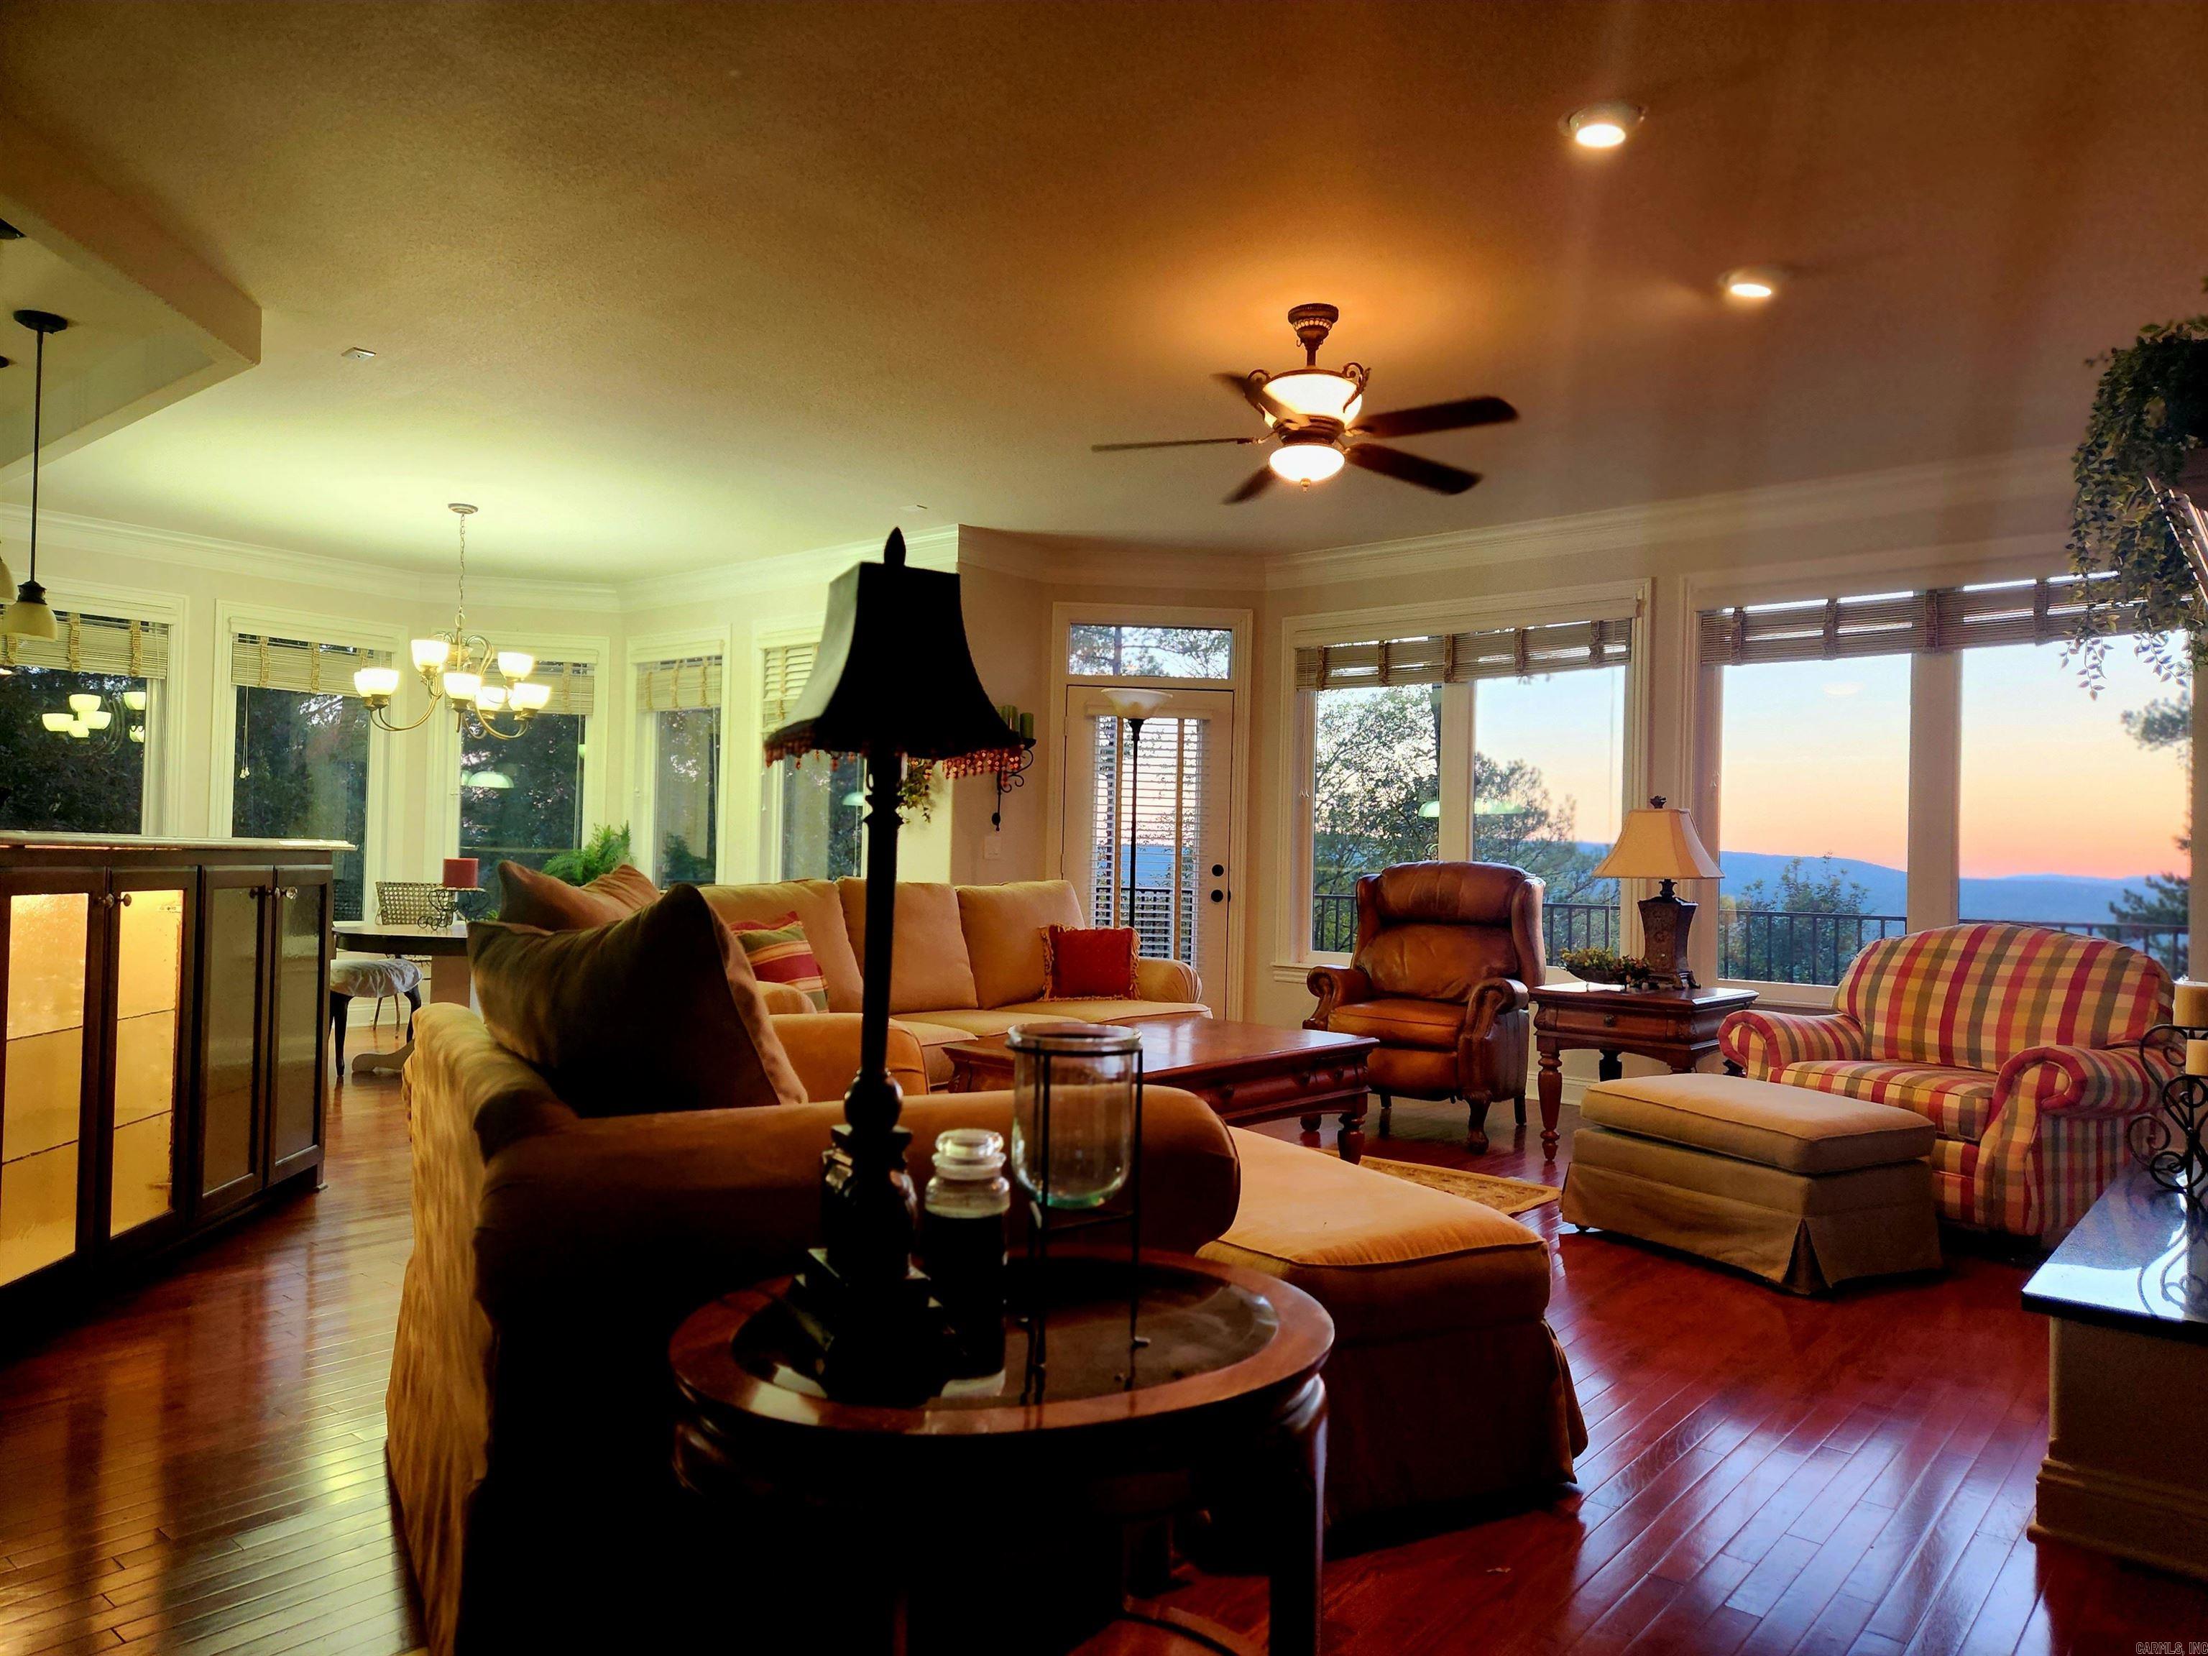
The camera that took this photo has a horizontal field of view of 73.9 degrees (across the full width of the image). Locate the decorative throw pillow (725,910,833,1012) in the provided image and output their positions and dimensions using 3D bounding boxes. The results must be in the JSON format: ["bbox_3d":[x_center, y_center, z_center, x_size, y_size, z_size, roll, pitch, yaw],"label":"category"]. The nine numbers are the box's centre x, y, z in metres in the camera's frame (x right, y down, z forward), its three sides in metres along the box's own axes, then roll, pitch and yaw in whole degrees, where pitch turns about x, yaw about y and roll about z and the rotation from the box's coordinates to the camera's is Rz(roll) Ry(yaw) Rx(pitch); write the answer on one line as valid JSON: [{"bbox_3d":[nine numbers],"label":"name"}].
[{"bbox_3d":[-1.192,0.501,5.144,0.150,0.450,0.450,-22,-17,38],"label":"decorative throw pillow"}]

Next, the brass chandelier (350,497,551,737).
[{"bbox_3d":[-3.089,-0.987,6.971,0.900,1.070,0.900,1,-1,0],"label":"brass chandelier"}]

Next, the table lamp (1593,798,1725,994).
[{"bbox_3d":[2.297,0.267,6.046,0.440,0.770,0.310,0,-1,41],"label":"table lamp"}]

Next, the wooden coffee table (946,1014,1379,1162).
[{"bbox_3d":[0.247,1.054,5.569,0.885,0.464,1.480,1,-1,44],"label":"wooden coffee table"}]

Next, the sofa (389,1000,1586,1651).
[{"bbox_3d":[-0.355,0.814,2.984,1.940,0.850,1.500,2,-1,-27],"label":"sofa"}]

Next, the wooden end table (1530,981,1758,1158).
[{"bbox_3d":[2.044,0.945,5.544,0.605,0.640,0.655,0,-1,41],"label":"wooden end table"}]

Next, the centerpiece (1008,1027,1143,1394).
[{"bbox_3d":[-0.039,0.424,1.721,0.175,0.365,0.175,1,-1,0],"label":"centerpiece"}]

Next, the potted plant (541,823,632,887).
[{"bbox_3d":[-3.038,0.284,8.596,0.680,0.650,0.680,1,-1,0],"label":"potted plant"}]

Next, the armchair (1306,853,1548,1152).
[{"bbox_3d":[1.435,0.705,6.207,0.830,1.115,0.910,1,-1,37],"label":"armchair"}]

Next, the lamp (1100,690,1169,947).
[{"bbox_3d":[0.128,0.311,6.536,0.320,1.856,0.320,1,-1,3],"label":"lamp"}]

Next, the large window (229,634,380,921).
[{"bbox_3d":[-4.737,-0.274,8.703,0.090,1.650,0.890,1,-1,35],"label":"large window"}]

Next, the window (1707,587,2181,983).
[{"bbox_3d":[3.333,-0.159,5.927,1.785,1.635,0.100,0,-1,40],"label":"window"}]

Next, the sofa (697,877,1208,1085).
[{"bbox_3d":[-0.610,0.727,5.748,0.960,0.980,2.200,0,-1,45],"label":"sofa"}]

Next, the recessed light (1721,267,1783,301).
[{"bbox_3d":[1.819,-1.523,4.114,0.180,0.030,0.180,0,-1,40],"label":"recessed light"}]

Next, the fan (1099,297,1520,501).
[{"bbox_3d":[0.586,-1.220,4.177,1.280,0.500,1.280,1,-1,0],"label":"fan"}]

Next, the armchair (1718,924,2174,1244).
[{"bbox_3d":[2.927,0.811,5.080,0.900,0.950,1.170,2,-1,-34],"label":"armchair"}]

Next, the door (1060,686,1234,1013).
[{"bbox_3d":[0.229,0.245,7.927,0.906,2.020,0.060,1,-1,-6],"label":"door"}]

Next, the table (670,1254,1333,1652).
[{"bbox_3d":[-0.114,0.864,1.667,0.767,0.600,0.620,2,-1,-24],"label":"table"}]

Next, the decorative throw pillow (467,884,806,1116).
[{"bbox_3d":[-0.907,0.365,2.835,0.530,0.510,0.210,-9,31,38],"label":"decorative throw pillow"}]

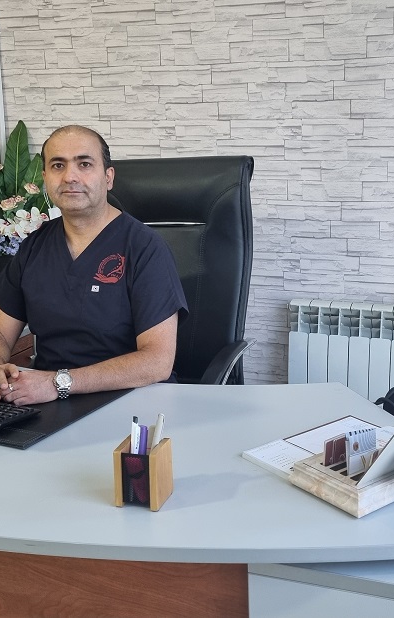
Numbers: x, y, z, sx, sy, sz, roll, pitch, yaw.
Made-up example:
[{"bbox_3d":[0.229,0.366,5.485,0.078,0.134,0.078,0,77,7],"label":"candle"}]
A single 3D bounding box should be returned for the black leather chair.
[{"bbox_3d":[-0.158,0.198,1.897,0.640,1.299,0.690,4,12,24],"label":"black leather chair"}]

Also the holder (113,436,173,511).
[{"bbox_3d":[-0.083,0.256,0.973,0.069,0.092,0.060,2,11,16],"label":"holder"}]

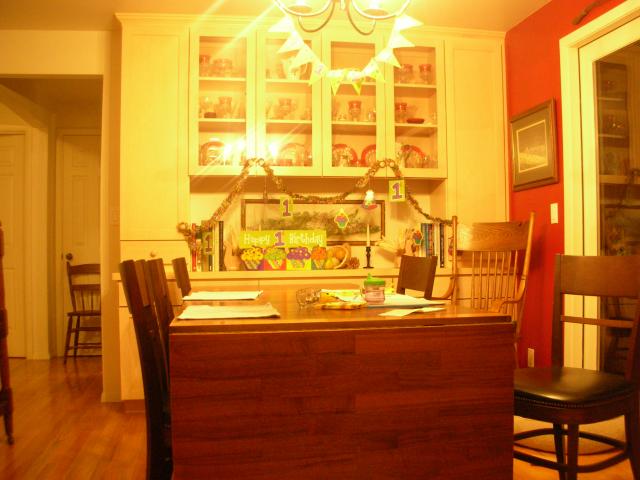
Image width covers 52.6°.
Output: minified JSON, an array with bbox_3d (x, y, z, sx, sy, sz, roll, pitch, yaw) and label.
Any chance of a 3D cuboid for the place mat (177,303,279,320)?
[{"bbox_3d":[-0.303,0.230,2.146,0.320,0.015,0.480,0,-1,-10],"label":"place mat"}]

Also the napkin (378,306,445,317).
[{"bbox_3d":[0.281,0.225,2.059,0.170,0.015,0.290,-1,-1,40],"label":"napkin"}]

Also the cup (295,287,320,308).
[{"bbox_3d":[-0.044,0.200,2.293,0.083,0.072,0.083,0,-1,0],"label":"cup"}]

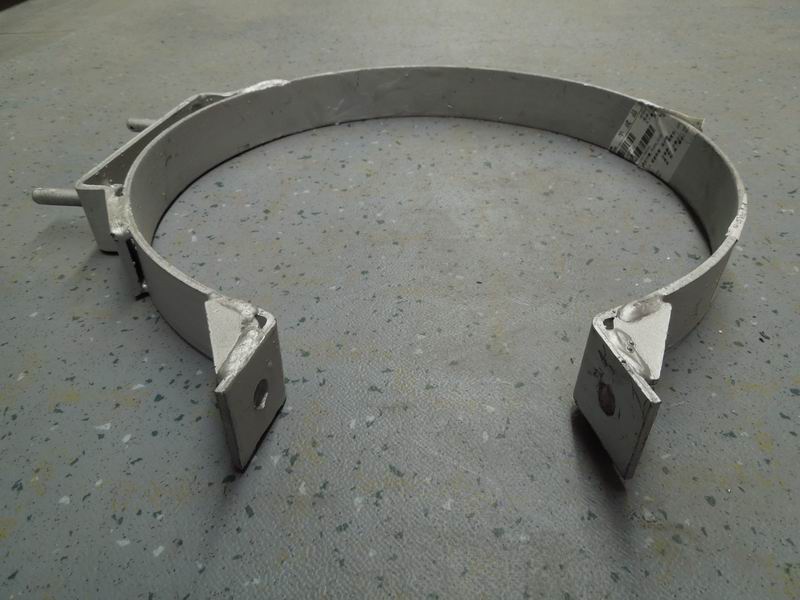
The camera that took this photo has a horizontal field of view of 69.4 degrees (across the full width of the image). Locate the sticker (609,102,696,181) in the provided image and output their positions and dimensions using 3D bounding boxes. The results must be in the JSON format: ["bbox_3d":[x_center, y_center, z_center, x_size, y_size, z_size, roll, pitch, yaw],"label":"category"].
[{"bbox_3d":[0.207,-0.129,0.476,0.006,0.049,0.090,-12,39,-15],"label":"sticker"}]

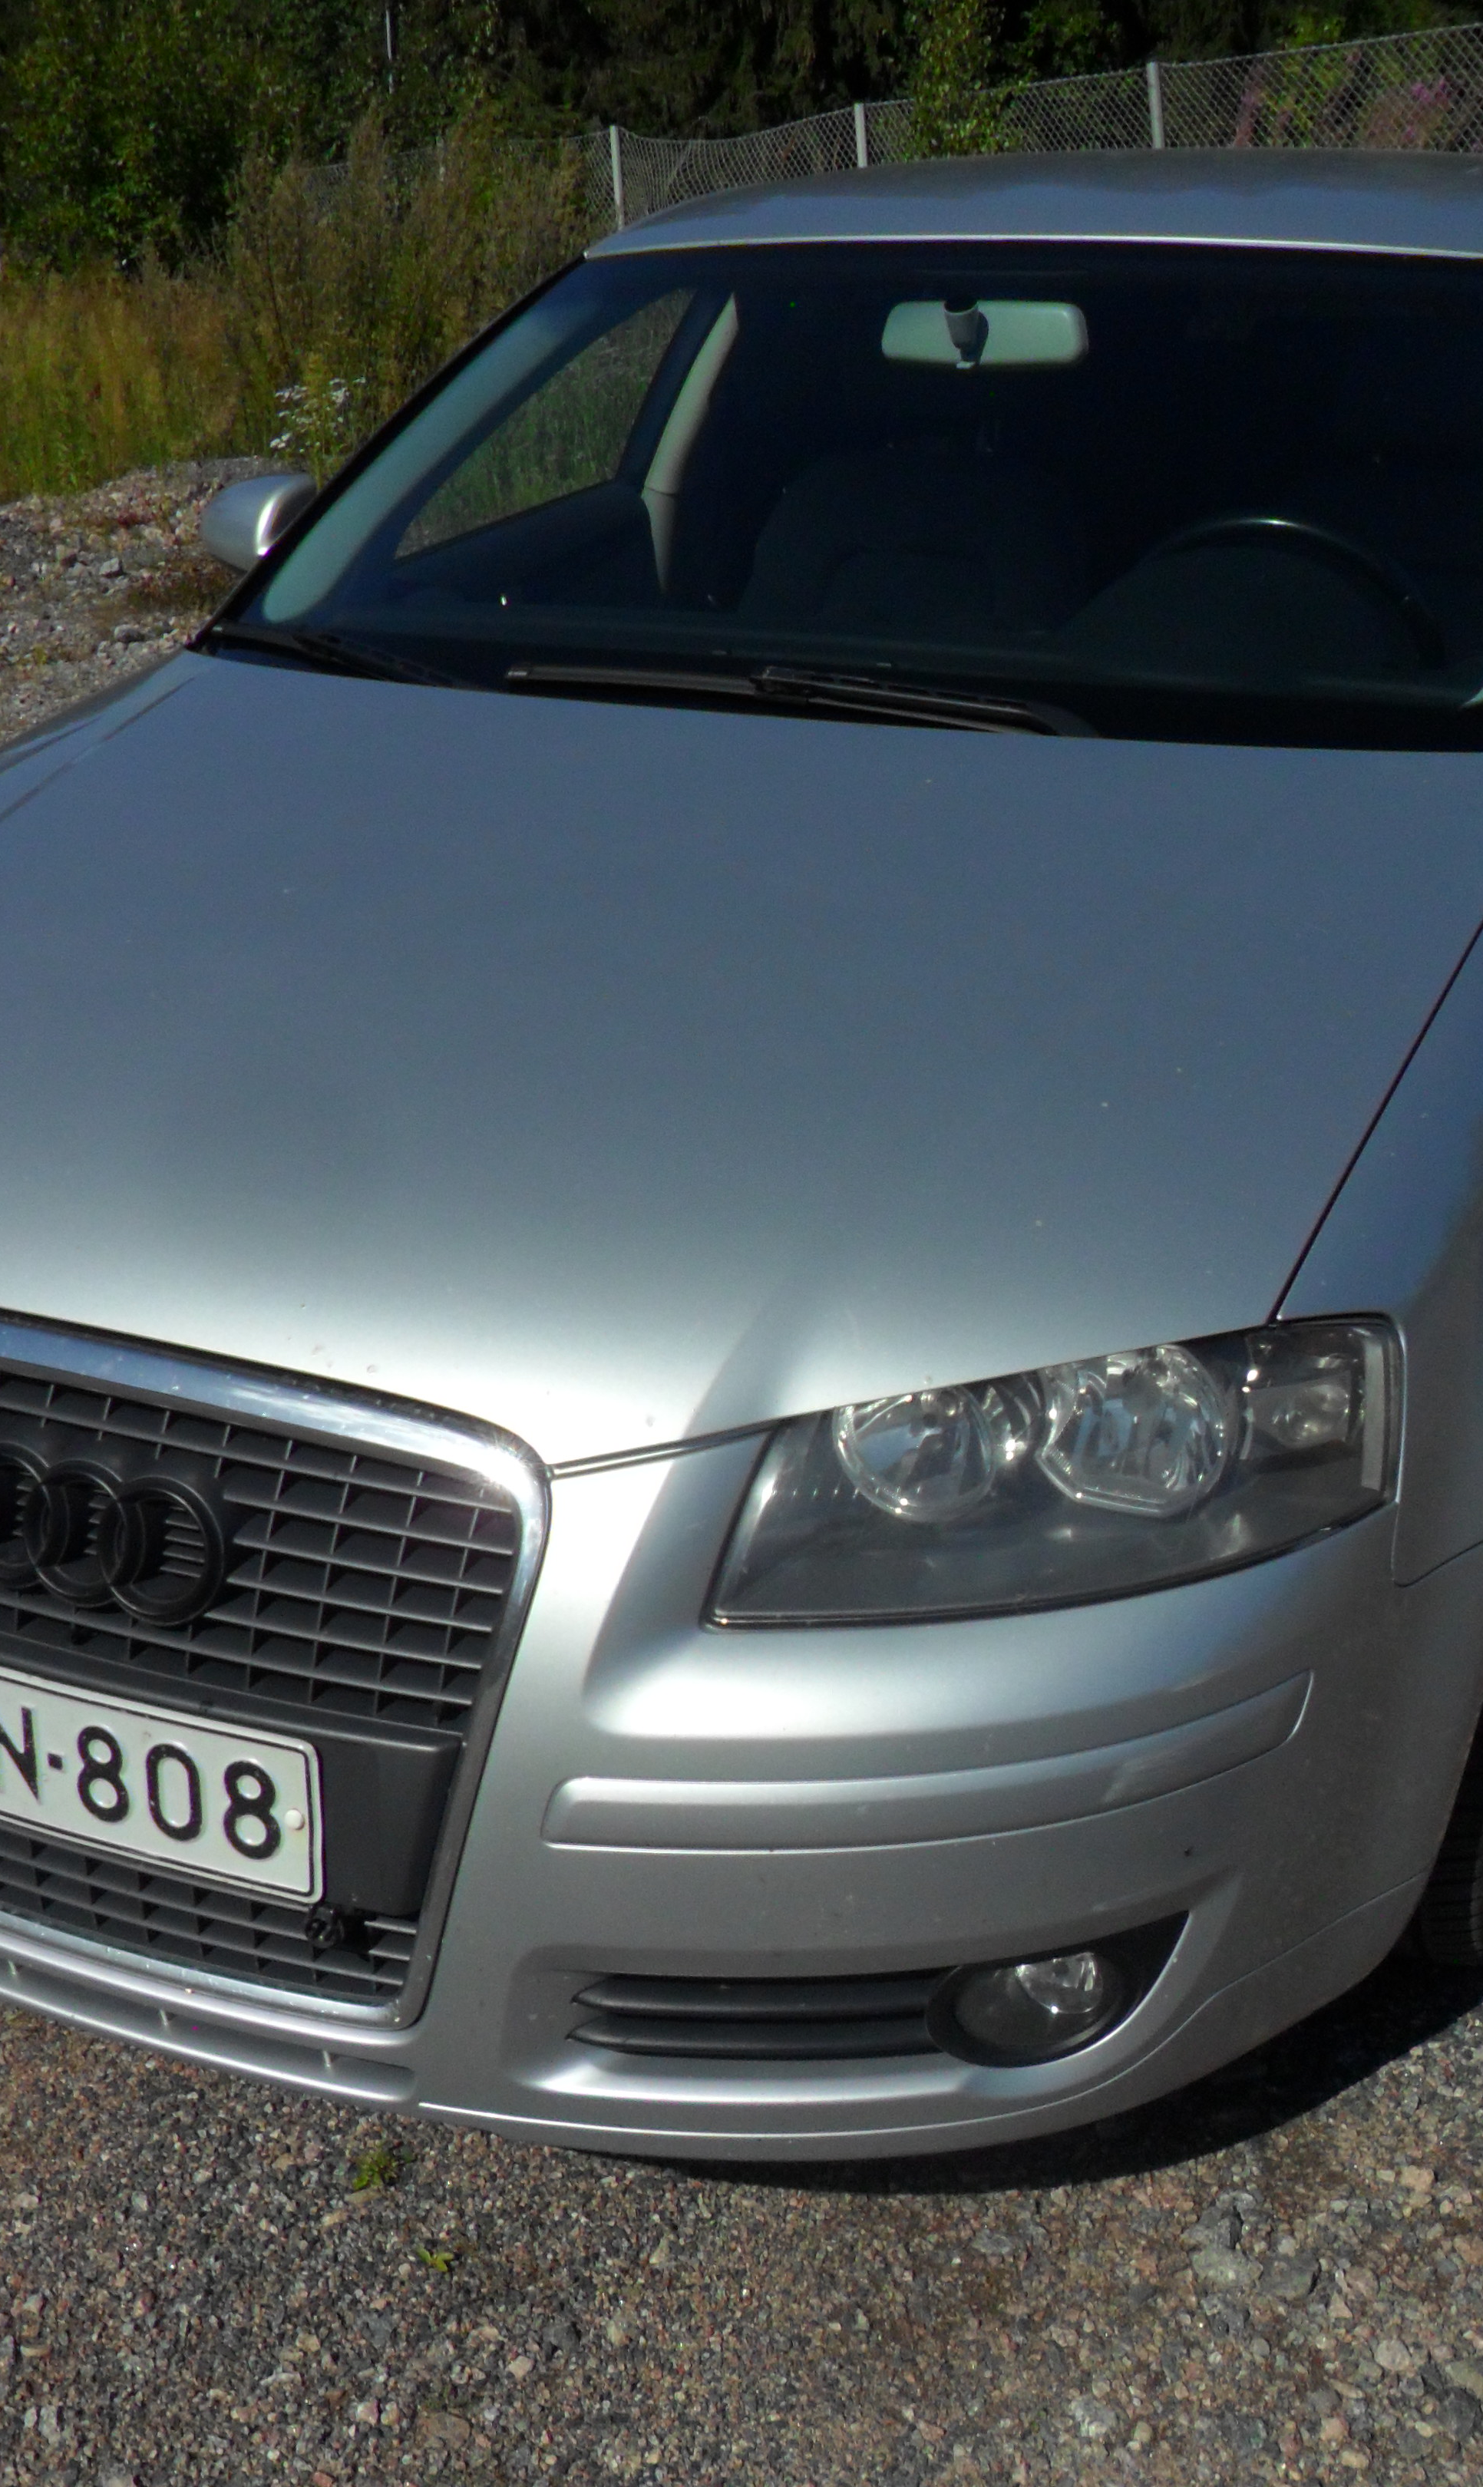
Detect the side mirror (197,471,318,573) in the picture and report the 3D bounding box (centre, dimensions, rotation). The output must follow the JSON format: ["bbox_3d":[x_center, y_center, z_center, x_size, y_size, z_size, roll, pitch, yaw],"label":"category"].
[{"bbox_3d":[-0.579,-0.891,3.243,0.225,0.130,0.125,9,23,23],"label":"side mirror"}]

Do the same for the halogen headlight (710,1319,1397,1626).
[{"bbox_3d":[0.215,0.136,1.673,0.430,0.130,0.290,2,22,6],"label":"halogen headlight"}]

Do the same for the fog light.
[{"bbox_3d":[0.194,0.488,1.685,0.118,0.093,0.065,6,22,16],"label":"fog light"}]

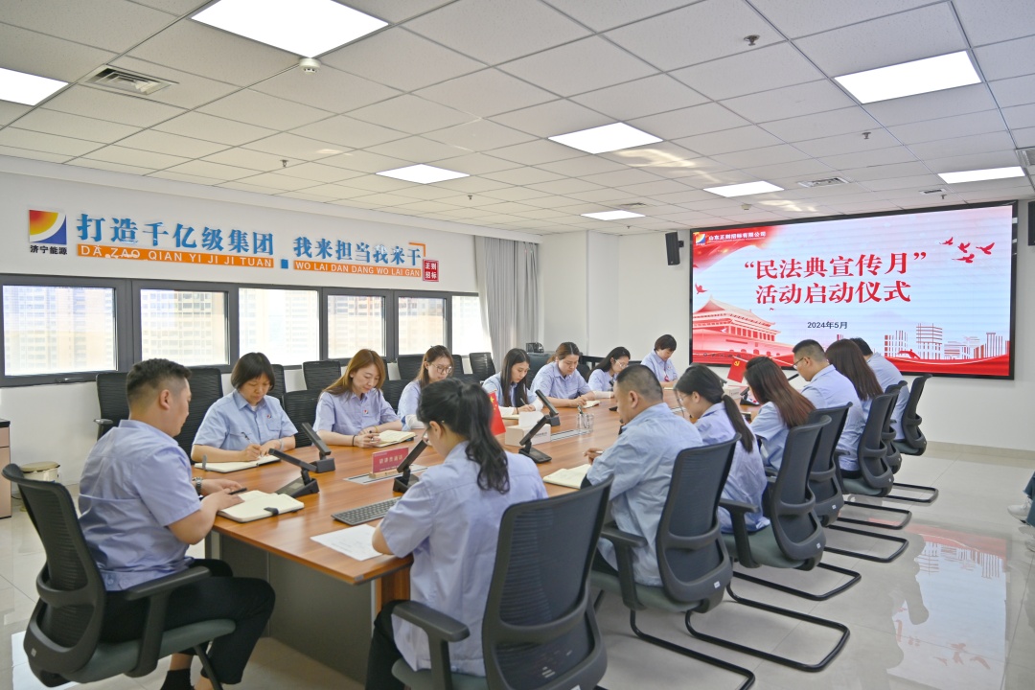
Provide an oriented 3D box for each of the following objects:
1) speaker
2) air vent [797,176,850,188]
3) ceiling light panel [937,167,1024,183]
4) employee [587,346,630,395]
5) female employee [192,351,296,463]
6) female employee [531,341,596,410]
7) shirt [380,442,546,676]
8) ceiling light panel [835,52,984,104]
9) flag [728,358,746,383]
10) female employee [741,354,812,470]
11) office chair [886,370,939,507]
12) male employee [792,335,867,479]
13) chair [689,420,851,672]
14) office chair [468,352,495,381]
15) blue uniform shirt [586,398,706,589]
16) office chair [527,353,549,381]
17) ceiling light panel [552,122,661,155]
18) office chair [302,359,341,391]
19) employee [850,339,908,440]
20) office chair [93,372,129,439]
[{"bbox_3d":[2.106,-1.282,9.205,0.150,0.450,0.170,2,14,40],"label":"speaker"},{"bbox_3d":[2.742,-1.460,6.175,0.380,0.040,0.320,2,3,40],"label":"air vent"},{"bbox_3d":[3.924,-1.452,5.830,0.600,0.040,0.600,2,3,40],"label":"ceiling light panel"},{"bbox_3d":[0.813,0.613,6.619,0.800,1.190,0.580,1,3,36],"label":"employee"},{"bbox_3d":[-1.510,0.683,3.804,0.820,1.260,0.600,2,3,40],"label":"female employee"},{"bbox_3d":[0.416,0.600,5.881,0.520,1.240,0.700,-1,2,-30],"label":"female employee"},{"bbox_3d":[-0.128,0.590,2.028,0.410,0.650,0.500,2,3,40],"label":"shirt"},{"bbox_3d":[1.982,-1.349,3.484,0.590,0.040,0.590,2,3,40],"label":"ceiling light panel"},{"bbox_3d":[2.000,0.232,6.289,0.150,0.200,0.030,19,14,38],"label":"flag"},{"bbox_3d":[1.405,0.681,3.958,0.700,1.220,0.480,2,3,40],"label":"female employee"},{"bbox_3d":[3.161,0.744,5.791,0.620,0.980,0.610,2,3,40],"label":"office chair"},{"bbox_3d":[1.946,0.621,4.637,0.750,1.310,0.520,2,3,40],"label":"male employee"},{"bbox_3d":[1.162,0.839,3.215,0.630,0.980,0.610,2,3,40],"label":"chair"},{"bbox_3d":[-0.253,0.610,9.400,0.620,0.980,0.600,2,3,40],"label":"office chair"},{"bbox_3d":[0.531,0.553,2.728,0.440,0.650,0.520,2,3,40],"label":"blue uniform shirt"},{"bbox_3d":[0.560,0.601,9.594,0.620,0.980,0.600,2,3,40],"label":"office chair"},{"bbox_3d":[0.608,-1.391,4.655,0.600,0.040,0.600,2,3,40],"label":"ceiling light panel"},{"bbox_3d":[-1.907,0.687,7.421,0.620,0.980,0.600,2,3,40],"label":"office chair"},{"bbox_3d":[2.969,0.583,5.945,0.750,1.290,0.520,2,3,40],"label":"employee"},{"bbox_3d":[-3.221,0.741,5.856,0.620,0.980,0.610,2,3,40],"label":"office chair"}]

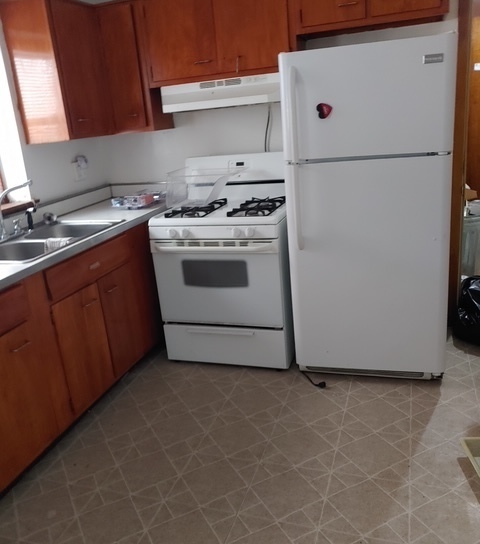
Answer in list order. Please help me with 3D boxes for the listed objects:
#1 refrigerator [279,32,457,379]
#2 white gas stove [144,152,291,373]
[{"bbox_3d":[0.710,-0.307,2.593,0.759,1.680,0.750,0,17,16],"label":"refrigerator"},{"bbox_3d":[-0.035,-0.081,2.903,0.765,1.200,0.665,1,18,19],"label":"white gas stove"}]

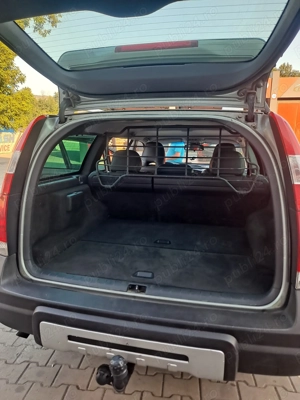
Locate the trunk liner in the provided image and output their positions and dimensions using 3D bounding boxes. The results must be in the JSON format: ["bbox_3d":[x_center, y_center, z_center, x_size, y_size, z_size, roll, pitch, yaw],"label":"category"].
[{"bbox_3d":[0.092,0.319,1.909,1.130,0.050,1.061,3,11,12],"label":"trunk liner"}]

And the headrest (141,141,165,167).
[{"bbox_3d":[0.038,-0.504,3.130,0.240,0.260,0.120,3,19,12],"label":"headrest"}]

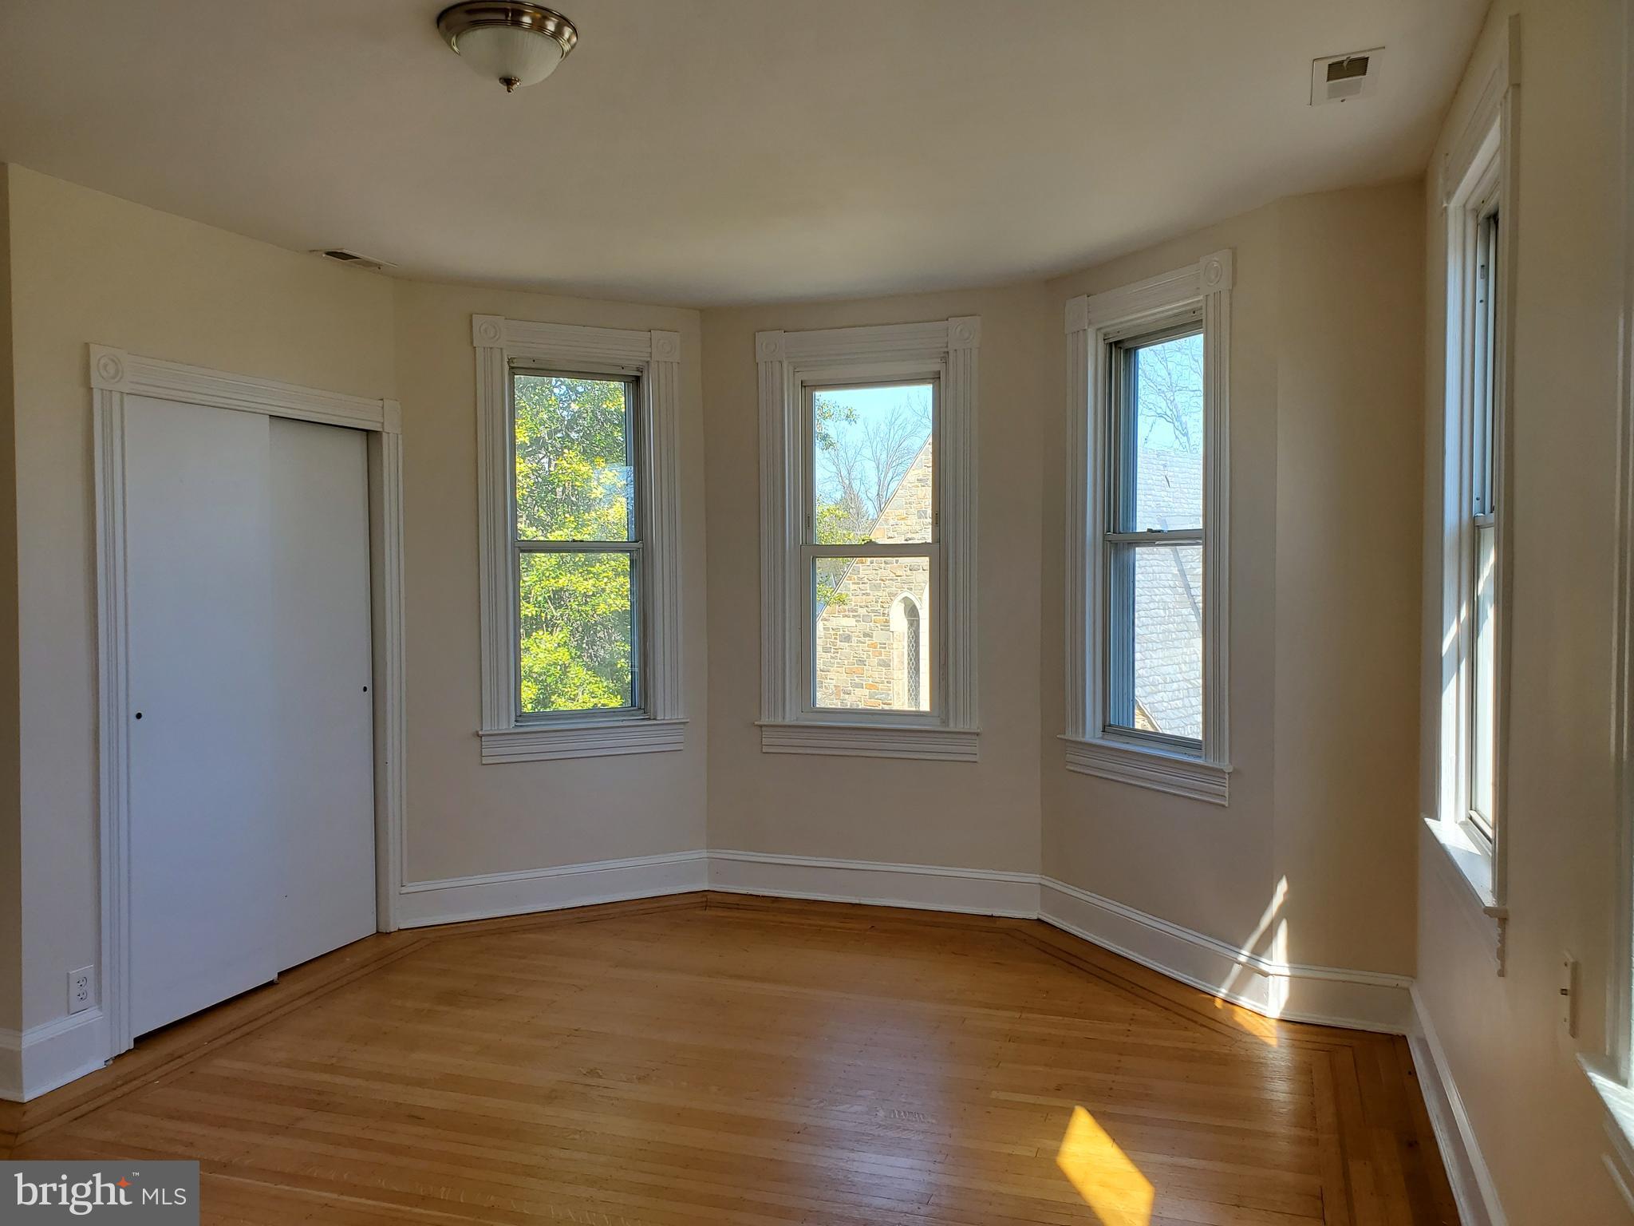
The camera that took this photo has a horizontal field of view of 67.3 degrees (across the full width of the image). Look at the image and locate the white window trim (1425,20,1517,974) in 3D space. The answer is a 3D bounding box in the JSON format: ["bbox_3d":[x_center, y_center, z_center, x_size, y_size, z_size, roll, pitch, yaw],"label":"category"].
[{"bbox_3d":[1.453,-0.224,2.727,0.130,1.817,0.890,0,2,20],"label":"white window trim"}]

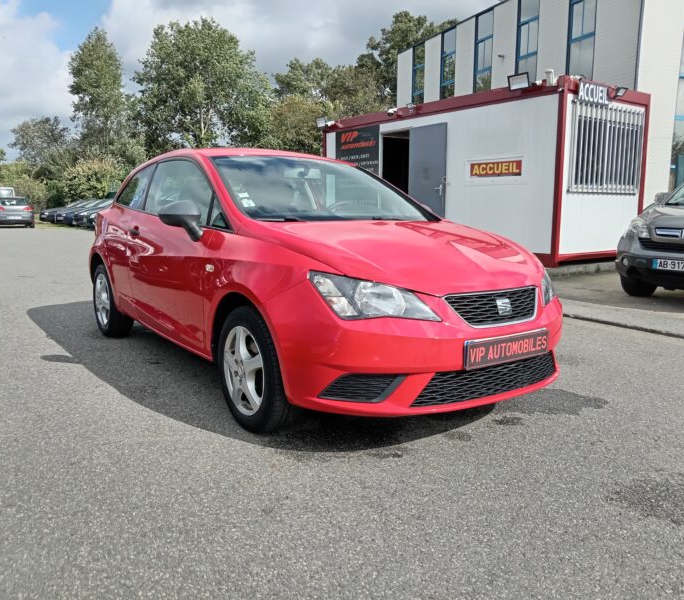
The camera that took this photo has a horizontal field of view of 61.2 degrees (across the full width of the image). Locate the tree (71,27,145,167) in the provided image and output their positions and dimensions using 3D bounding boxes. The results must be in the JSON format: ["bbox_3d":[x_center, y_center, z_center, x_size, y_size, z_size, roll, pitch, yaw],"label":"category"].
[{"bbox_3d":[-18.483,-13.621,45.392,6.300,14.364,6.300,0,9,0],"label":"tree"}]

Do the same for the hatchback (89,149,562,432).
[{"bbox_3d":[-0.481,-0.325,3.943,1.720,1.430,4.030,-7,11,-36],"label":"hatchback"}]

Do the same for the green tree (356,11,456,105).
[{"bbox_3d":[5.000,-13.964,44.330,9.000,15.307,9.000,0,9,0],"label":"green tree"}]

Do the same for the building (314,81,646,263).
[{"bbox_3d":[2.353,-2.326,11.461,2.439,2.677,6.028,-7,11,-36],"label":"building"}]

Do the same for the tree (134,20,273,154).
[{"bbox_3d":[-10.187,-13.123,42.436,10.200,14.308,10.200,0,9,0],"label":"tree"}]

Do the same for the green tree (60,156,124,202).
[{"bbox_3d":[-17.782,-7.942,41.254,4.600,4.487,4.600,0,9,0],"label":"green tree"}]

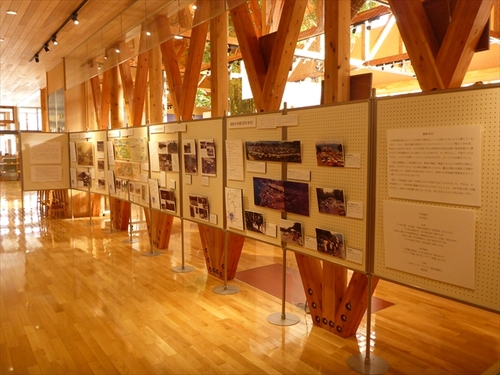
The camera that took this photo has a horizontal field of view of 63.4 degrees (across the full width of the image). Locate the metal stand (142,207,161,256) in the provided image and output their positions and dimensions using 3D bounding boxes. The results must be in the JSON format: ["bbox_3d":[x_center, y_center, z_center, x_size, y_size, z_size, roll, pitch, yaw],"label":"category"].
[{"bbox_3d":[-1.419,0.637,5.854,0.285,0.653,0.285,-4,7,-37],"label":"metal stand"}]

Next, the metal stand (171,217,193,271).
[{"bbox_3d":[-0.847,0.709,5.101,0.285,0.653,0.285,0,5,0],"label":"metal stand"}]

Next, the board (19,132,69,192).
[{"bbox_3d":[-4.294,-0.543,8.534,0.920,1.200,0.040,-1,6,-15],"label":"board"}]

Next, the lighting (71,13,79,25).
[{"bbox_3d":[-2.601,-2.508,6.013,0.120,0.170,0.090,-4,7,-37],"label":"lighting"}]

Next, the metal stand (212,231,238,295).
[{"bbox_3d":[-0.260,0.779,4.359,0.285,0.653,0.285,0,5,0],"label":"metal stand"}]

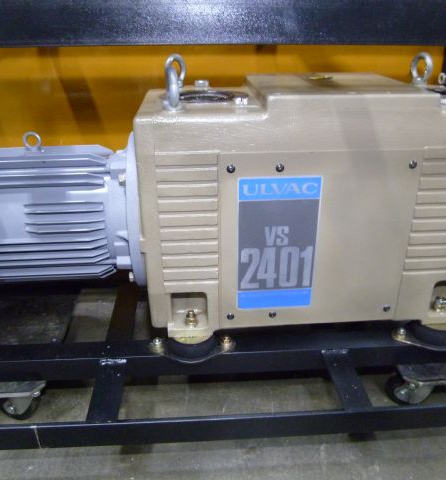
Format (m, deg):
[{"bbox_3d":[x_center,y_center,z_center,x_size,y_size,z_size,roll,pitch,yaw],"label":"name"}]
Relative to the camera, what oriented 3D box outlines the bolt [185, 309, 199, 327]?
[{"bbox_3d":[-0.055,0.140,0.803,0.023,0.025,0.023,-2,26,-3],"label":"bolt"}]

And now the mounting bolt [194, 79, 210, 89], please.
[{"bbox_3d":[-0.042,-0.307,0.874,0.026,0.015,0.026,-2,26,-3],"label":"mounting bolt"}]

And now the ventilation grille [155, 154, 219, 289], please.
[{"bbox_3d":[-0.050,-0.023,0.697,0.090,0.231,0.013,-2,26,-3],"label":"ventilation grille"}]

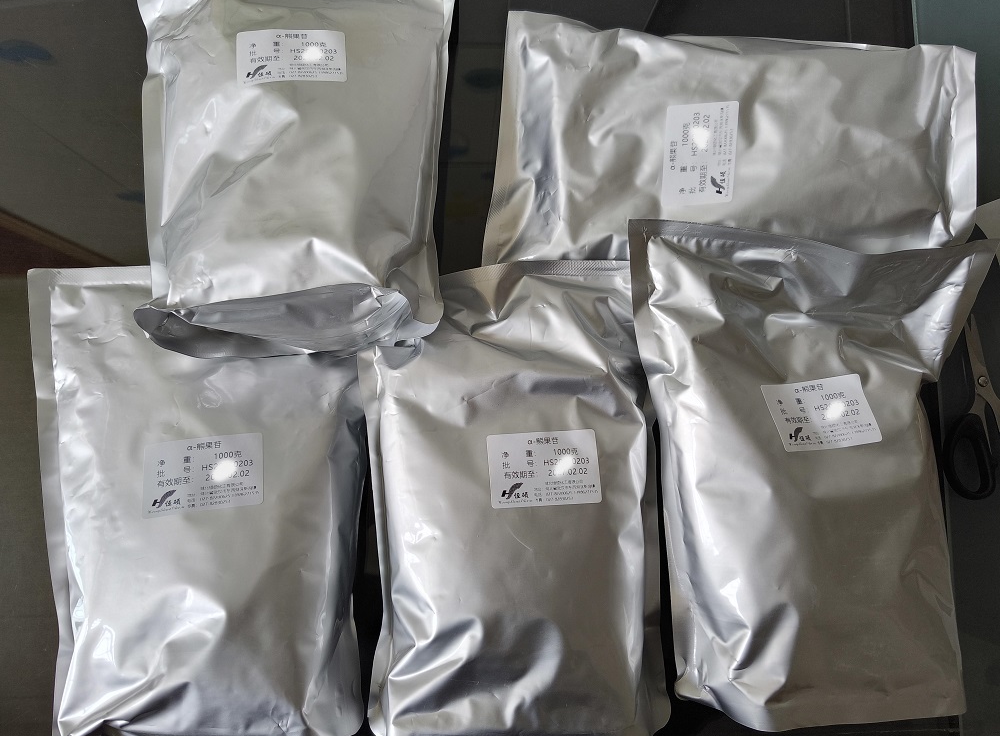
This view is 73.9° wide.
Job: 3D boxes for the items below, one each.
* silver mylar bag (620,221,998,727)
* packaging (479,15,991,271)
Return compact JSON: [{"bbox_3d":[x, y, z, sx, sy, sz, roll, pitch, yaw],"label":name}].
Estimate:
[{"bbox_3d":[0.185,0.069,0.405,0.195,0.060,0.308,-5,95,0],"label":"silver mylar bag"},{"bbox_3d":[0.147,-0.124,0.415,0.300,0.055,0.180,3,88,0],"label":"packaging"}]

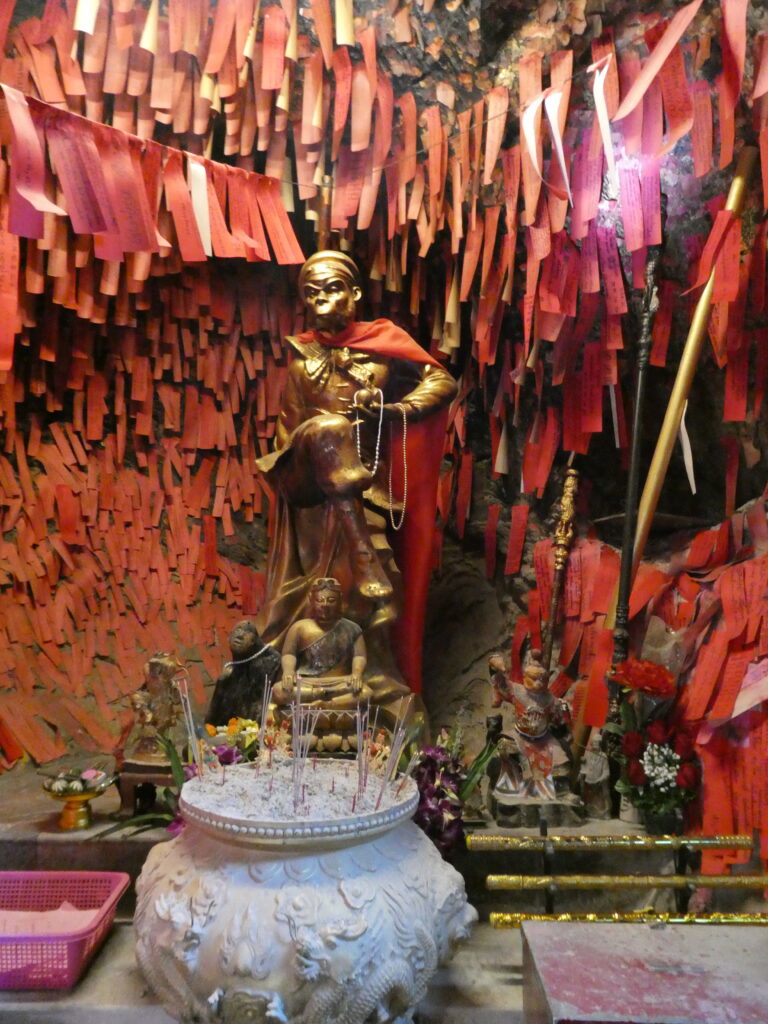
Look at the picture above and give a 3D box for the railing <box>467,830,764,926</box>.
[{"bbox_3d":[0.418,0.637,1.440,0.540,0.175,0.080,0,-3,0],"label":"railing"}]

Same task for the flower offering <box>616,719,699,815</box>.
[{"bbox_3d":[0.524,0.485,1.580,0.160,0.195,0.150,0,-3,0],"label":"flower offering"}]

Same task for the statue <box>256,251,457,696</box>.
[{"bbox_3d":[-0.071,-0.045,2.150,0.500,1.270,0.440,0,-3,8],"label":"statue"}]

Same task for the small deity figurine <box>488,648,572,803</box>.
[{"bbox_3d":[0.286,0.419,1.620,0.165,0.310,0.125,0,-3,-8],"label":"small deity figurine"}]

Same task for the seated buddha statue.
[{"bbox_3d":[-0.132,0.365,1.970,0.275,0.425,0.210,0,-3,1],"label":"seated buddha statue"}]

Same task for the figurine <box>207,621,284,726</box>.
[{"bbox_3d":[-0.334,0.400,1.980,0.180,0.280,0.170,-2,-4,32],"label":"figurine"}]

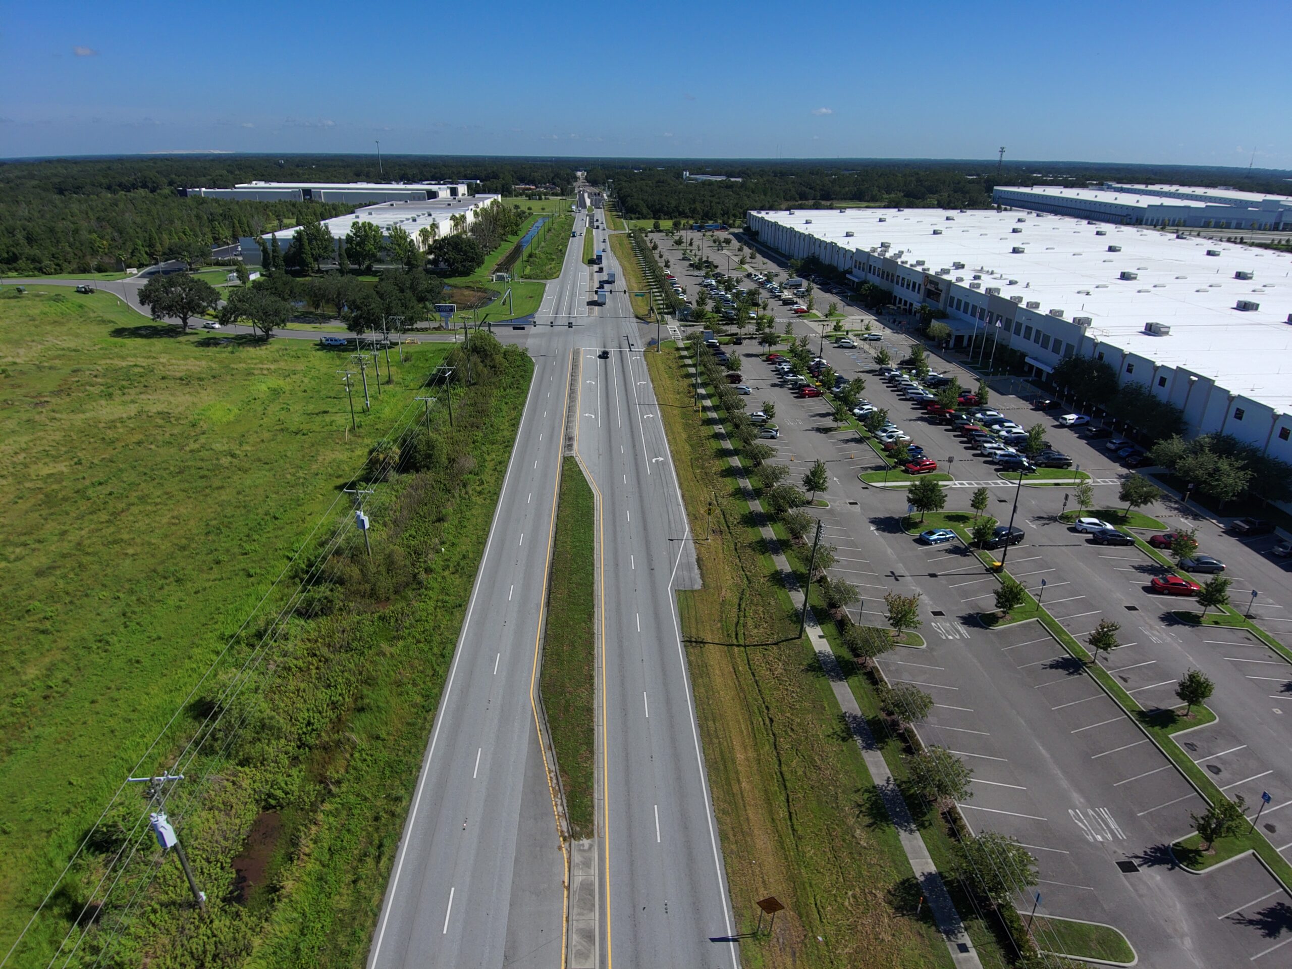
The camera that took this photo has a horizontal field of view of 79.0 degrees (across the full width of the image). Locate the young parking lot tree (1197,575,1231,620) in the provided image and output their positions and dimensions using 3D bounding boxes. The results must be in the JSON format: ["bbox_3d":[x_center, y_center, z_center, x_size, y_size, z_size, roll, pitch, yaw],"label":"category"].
[{"bbox_3d":[55.769,11.194,77.088,3.442,4.612,3.338,18,29,36],"label":"young parking lot tree"}]

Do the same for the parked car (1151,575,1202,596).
[{"bbox_3d":[55.488,10.453,81.691,4.750,1.430,1.820,4,23,9],"label":"parked car"}]

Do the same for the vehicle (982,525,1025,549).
[{"bbox_3d":[41.475,6.116,91.094,5.150,1.780,1.900,-6,24,-16],"label":"vehicle"}]

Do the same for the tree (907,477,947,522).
[{"bbox_3d":[34.279,1.951,95.780,4.800,5.700,4.800,-1,23,-3],"label":"tree"}]

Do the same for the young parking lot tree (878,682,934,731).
[{"bbox_3d":[20.584,17.681,61.892,4.325,3.886,4.195,10,25,20],"label":"young parking lot tree"}]

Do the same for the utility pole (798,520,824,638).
[{"bbox_3d":[15.197,8.952,72.044,0.750,12.291,0.500,2,24,-4],"label":"utility pole"}]

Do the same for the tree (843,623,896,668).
[{"bbox_3d":[19.450,14.324,68.816,4.300,3.500,4.300,-1,23,-3],"label":"tree"}]

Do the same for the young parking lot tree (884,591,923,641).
[{"bbox_3d":[23.779,12.055,72.666,3.500,4.750,3.500,-1,23,-3],"label":"young parking lot tree"}]

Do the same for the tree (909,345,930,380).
[{"bbox_3d":[55.394,-24.393,158.101,4.082,7.062,3.959,8,24,18],"label":"tree"}]

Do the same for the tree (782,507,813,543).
[{"bbox_3d":[17.506,4.857,90.159,3.500,4.200,3.500,-1,23,-3],"label":"tree"}]

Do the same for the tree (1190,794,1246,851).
[{"bbox_3d":[36.670,21.976,50.334,3.300,4.150,3.300,-1,23,-3],"label":"tree"}]

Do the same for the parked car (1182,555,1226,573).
[{"bbox_3d":[62.123,8.768,87.438,4.650,1.430,1.830,5,23,10],"label":"parked car"}]

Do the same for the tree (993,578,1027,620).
[{"bbox_3d":[35.256,11.150,76.171,3.100,3.900,3.100,-1,23,-3],"label":"tree"}]

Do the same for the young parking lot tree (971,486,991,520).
[{"bbox_3d":[41.570,2.360,97.185,2.500,4.000,2.400,-1,23,-3],"label":"young parking lot tree"}]

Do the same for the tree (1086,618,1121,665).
[{"bbox_3d":[40.838,14.201,69.948,3.078,4.373,2.986,16,27,31],"label":"tree"}]

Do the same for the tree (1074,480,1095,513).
[{"bbox_3d":[54.455,1.670,97.501,2.300,5.200,2.300,-1,23,-3],"label":"tree"}]

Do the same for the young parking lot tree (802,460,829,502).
[{"bbox_3d":[21.692,-0.274,100.822,3.500,5.700,3.500,-1,23,-3],"label":"young parking lot tree"}]

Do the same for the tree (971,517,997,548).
[{"bbox_3d":[39.124,5.660,90.428,2.977,4.128,2.888,11,25,24],"label":"tree"}]

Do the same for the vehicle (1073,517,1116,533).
[{"bbox_3d":[54.110,4.815,94.752,4.350,1.580,1.820,3,23,7],"label":"vehicle"}]

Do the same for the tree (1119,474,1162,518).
[{"bbox_3d":[61.346,1.401,97.932,4.700,5.600,4.700,-1,23,-3],"label":"tree"}]

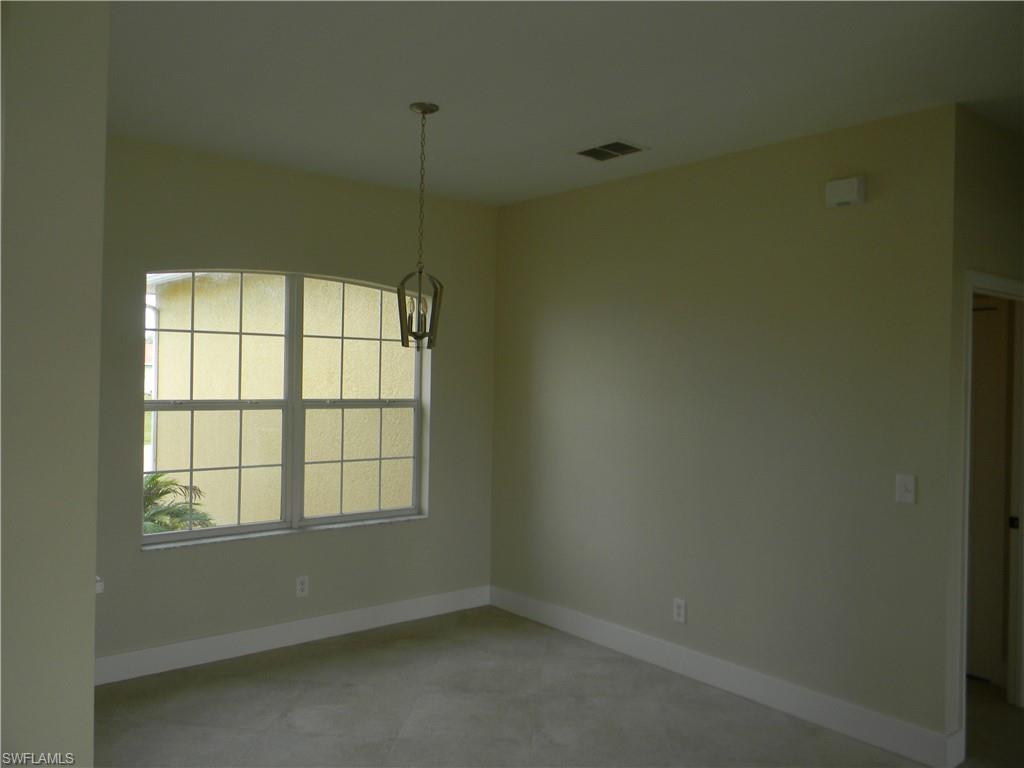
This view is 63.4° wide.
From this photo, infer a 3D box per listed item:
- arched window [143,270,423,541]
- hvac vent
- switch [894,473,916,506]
[{"bbox_3d":[-1.284,0.117,4.998,1.803,1.528,0.100,0,1,-40],"label":"arched window"},{"bbox_3d":[0.516,-1.217,4.365,0.225,0.025,0.315,0,1,-40],"label":"hvac vent"},{"bbox_3d":[1.714,0.458,3.613,0.014,0.123,0.080,0,1,-40],"label":"switch"}]

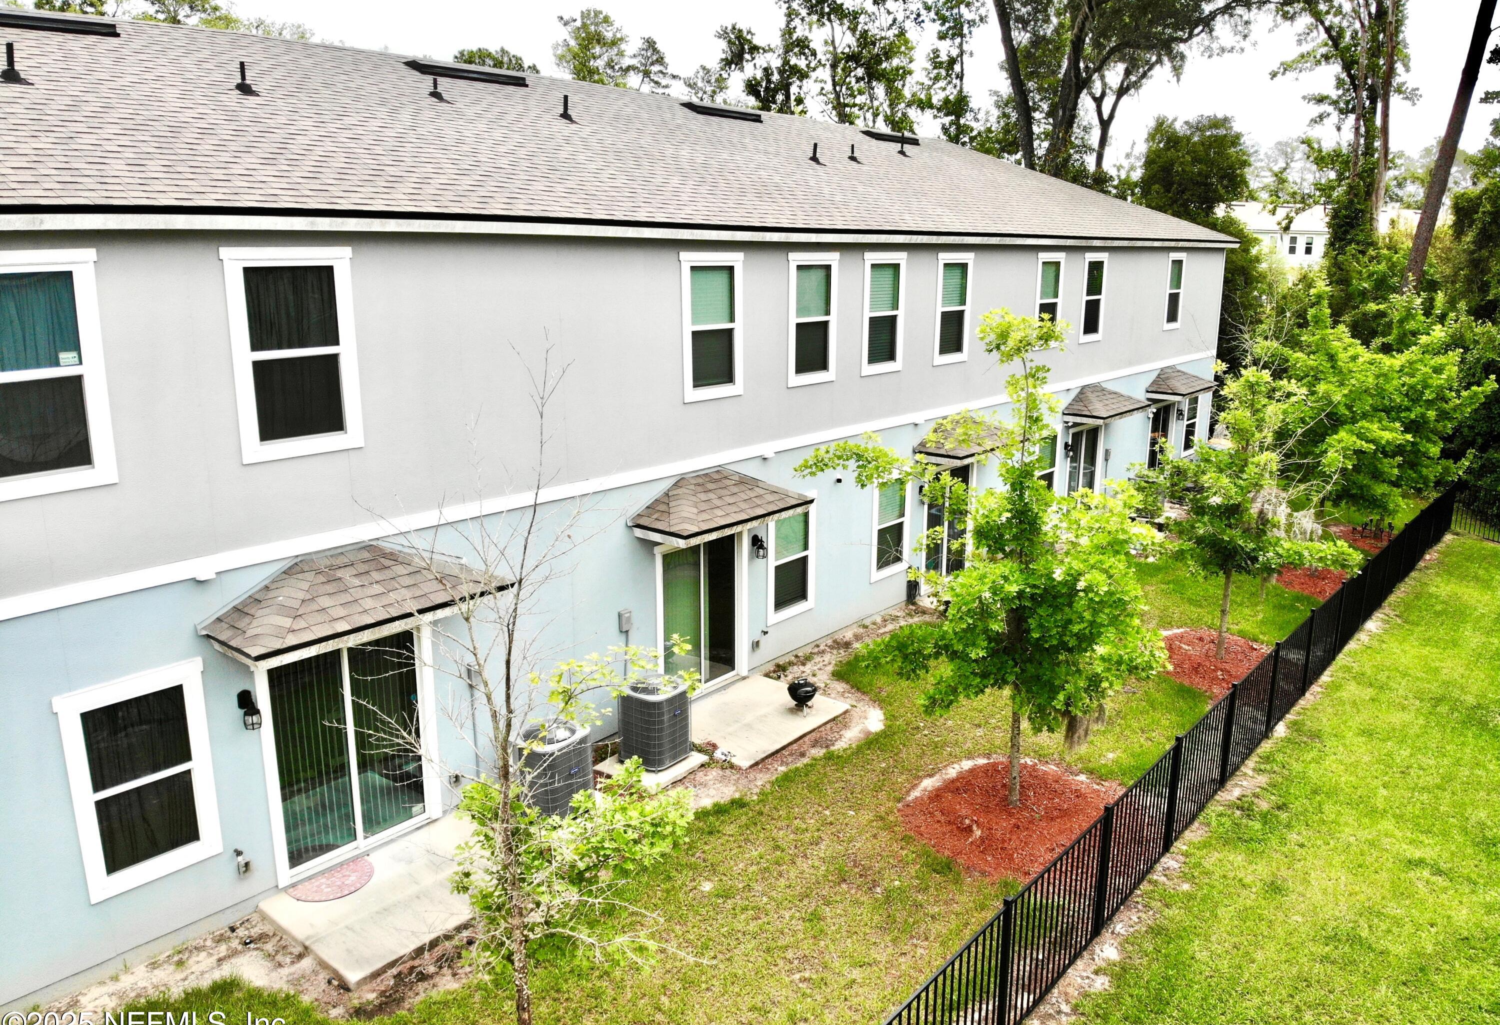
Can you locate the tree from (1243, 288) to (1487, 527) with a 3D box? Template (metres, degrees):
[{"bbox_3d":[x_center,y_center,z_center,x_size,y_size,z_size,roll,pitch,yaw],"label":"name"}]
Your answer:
[{"bbox_3d":[13.420,-2.142,22.500,4.691,5.430,4.457,8,16,30],"label":"tree"}]

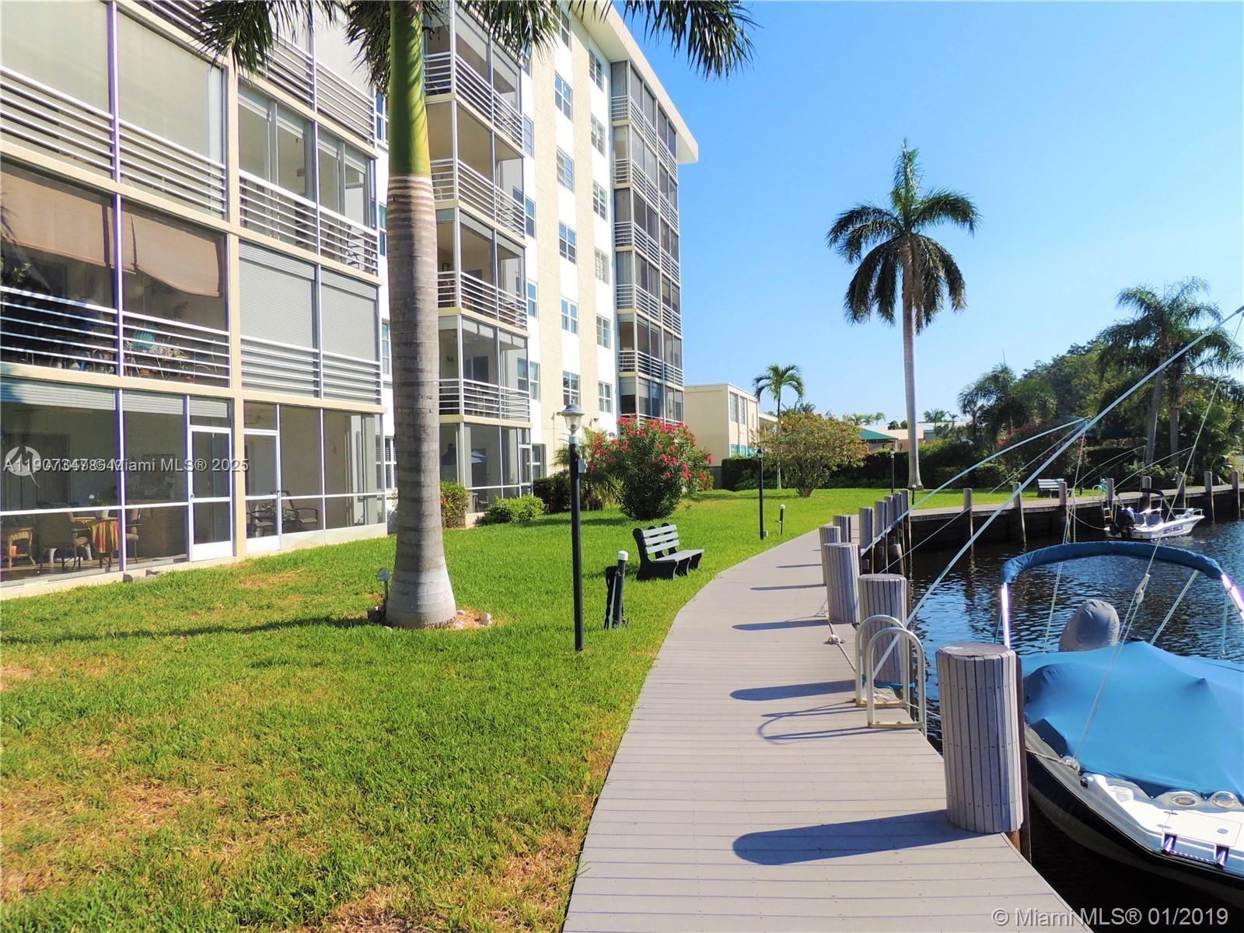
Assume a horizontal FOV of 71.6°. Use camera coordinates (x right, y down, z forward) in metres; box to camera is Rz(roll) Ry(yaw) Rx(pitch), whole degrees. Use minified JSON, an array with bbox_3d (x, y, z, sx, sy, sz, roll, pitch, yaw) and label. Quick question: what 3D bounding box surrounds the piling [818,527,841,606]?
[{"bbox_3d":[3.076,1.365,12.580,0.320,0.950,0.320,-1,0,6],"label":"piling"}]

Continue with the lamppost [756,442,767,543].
[{"bbox_3d":[3.363,0.663,20.900,0.180,2.260,0.180,-1,0,0],"label":"lamppost"}]

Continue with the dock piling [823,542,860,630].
[{"bbox_3d":[2.427,1.281,9.454,0.365,0.815,0.365,-2,0,14],"label":"dock piling"}]

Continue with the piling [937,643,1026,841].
[{"bbox_3d":[1.716,1.263,4.103,0.355,0.815,0.355,-2,0,23],"label":"piling"}]

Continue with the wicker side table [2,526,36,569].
[{"bbox_3d":[-9.000,1.213,12.720,0.430,0.610,0.430,-2,0,18],"label":"wicker side table"}]

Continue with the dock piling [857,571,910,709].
[{"bbox_3d":[2.071,1.272,6.824,0.360,0.815,0.360,-2,0,17],"label":"dock piling"}]

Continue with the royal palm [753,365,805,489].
[{"bbox_3d":[9.051,-2.328,50.026,2.900,7.250,2.900,-2,0,10],"label":"royal palm"}]

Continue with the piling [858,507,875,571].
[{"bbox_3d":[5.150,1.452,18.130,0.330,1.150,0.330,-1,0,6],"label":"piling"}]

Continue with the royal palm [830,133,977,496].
[{"bbox_3d":[15.305,-8.208,47.000,8.200,18.800,8.000,-1,0,0],"label":"royal palm"}]

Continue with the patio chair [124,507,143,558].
[{"bbox_3d":[-7.875,1.053,13.538,0.580,0.930,0.620,-2,-1,37],"label":"patio chair"}]

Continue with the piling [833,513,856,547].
[{"bbox_3d":[3.923,1.328,15.290,0.320,0.880,0.320,-1,0,6],"label":"piling"}]

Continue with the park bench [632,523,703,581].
[{"bbox_3d":[0.809,1.372,14.208,0.700,0.830,1.720,-1,0,20],"label":"park bench"}]

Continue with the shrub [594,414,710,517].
[{"bbox_3d":[0.894,0.015,25.611,3.400,3.000,3.200,-2,0,2],"label":"shrub"}]

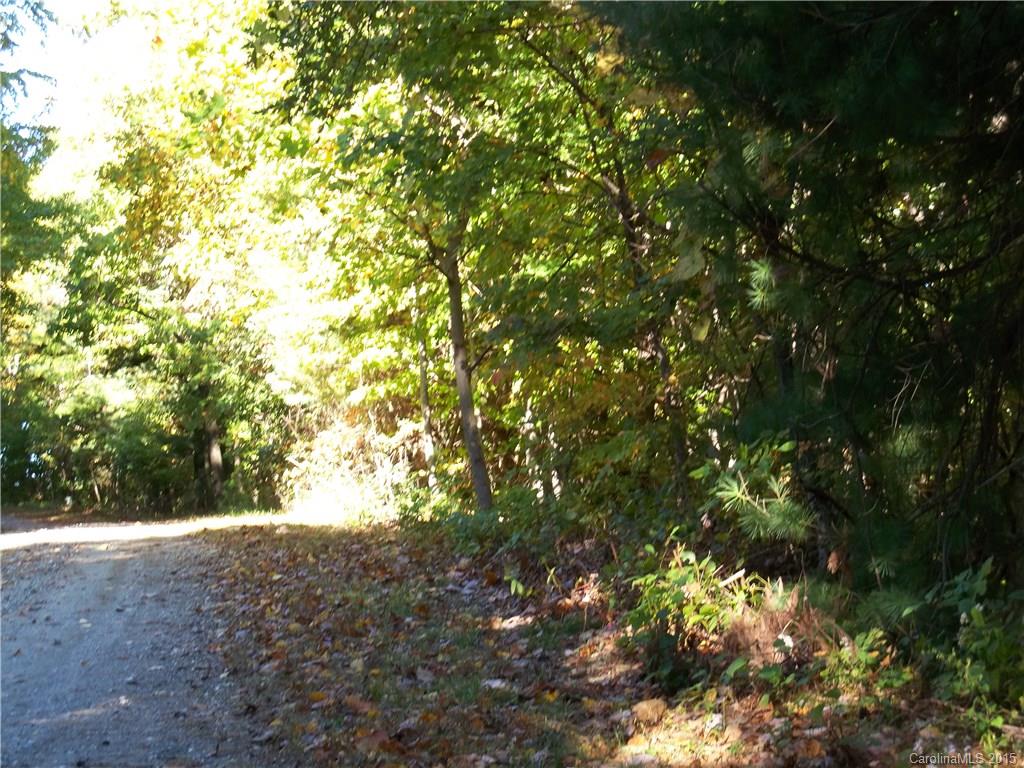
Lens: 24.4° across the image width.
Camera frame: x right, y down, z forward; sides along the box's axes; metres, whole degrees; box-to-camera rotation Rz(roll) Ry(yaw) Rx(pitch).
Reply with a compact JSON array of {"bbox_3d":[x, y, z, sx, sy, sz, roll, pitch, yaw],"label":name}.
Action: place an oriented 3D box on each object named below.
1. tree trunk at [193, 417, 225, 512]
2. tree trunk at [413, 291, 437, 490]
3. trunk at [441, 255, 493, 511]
[{"bbox_3d":[-3.719,0.993,29.000,0.360,1.190,0.340,-2,0,0],"label":"tree trunk"},{"bbox_3d":[-0.956,0.071,26.000,0.100,2.205,0.100,-5,0,0],"label":"tree trunk"},{"bbox_3d":[-0.418,0.005,22.000,0.165,2.426,0.165,-9,0,0],"label":"trunk"}]

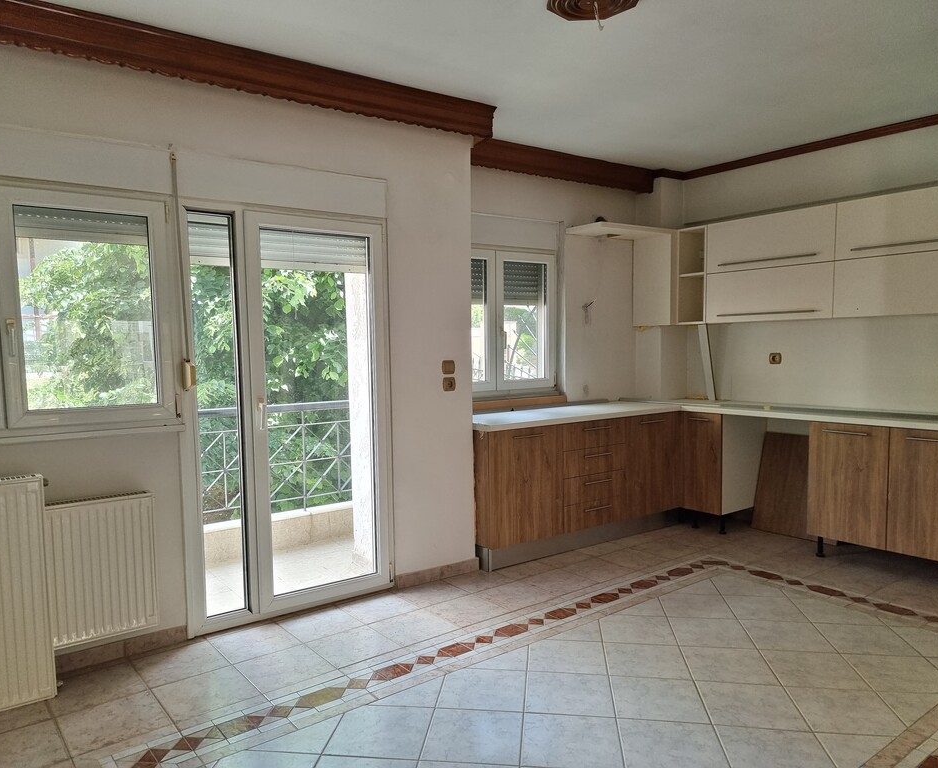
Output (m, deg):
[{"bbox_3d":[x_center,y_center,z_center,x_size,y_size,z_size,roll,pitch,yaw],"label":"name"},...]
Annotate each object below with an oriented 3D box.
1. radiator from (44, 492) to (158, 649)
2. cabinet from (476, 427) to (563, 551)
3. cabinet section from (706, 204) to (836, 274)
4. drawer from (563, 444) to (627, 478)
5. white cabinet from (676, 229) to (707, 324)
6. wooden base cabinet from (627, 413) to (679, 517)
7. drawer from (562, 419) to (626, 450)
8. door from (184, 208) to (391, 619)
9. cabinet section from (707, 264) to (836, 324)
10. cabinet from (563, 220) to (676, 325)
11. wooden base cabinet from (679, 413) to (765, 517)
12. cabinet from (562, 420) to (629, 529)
[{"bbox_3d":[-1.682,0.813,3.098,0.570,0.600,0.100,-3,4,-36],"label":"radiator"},{"bbox_3d":[0.203,0.623,4.681,0.616,0.721,0.580,-3,4,-36],"label":"cabinet"},{"bbox_3d":[2.203,-0.995,5.027,0.363,0.366,0.949,-3,4,-36],"label":"cabinet section"},{"bbox_3d":[0.726,0.509,4.982,0.595,0.180,0.460,-3,4,-36],"label":"drawer"},{"bbox_3d":[1.858,-0.834,5.561,0.350,0.729,0.267,-3,4,-36],"label":"white cabinet"},{"bbox_3d":[1.172,0.565,5.383,0.591,0.721,0.580,-3,4,-36],"label":"wooden base cabinet"},{"bbox_3d":[0.724,0.328,4.971,0.595,0.183,0.460,-3,4,-36],"label":"drawer"},{"bbox_3d":[-0.920,0.156,3.747,1.134,2.084,0.080,-3,4,-36],"label":"door"},{"bbox_3d":[2.182,-0.621,4.989,0.345,0.361,0.929,-3,4,-36],"label":"cabinet section"},{"bbox_3d":[1.185,-0.816,5.476,0.841,0.736,0.378,-3,4,-36],"label":"cabinet"},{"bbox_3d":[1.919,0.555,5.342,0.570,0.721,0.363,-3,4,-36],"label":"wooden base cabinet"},{"bbox_3d":[0.693,0.594,5.036,0.595,0.721,0.580,-3,4,-36],"label":"cabinet"}]

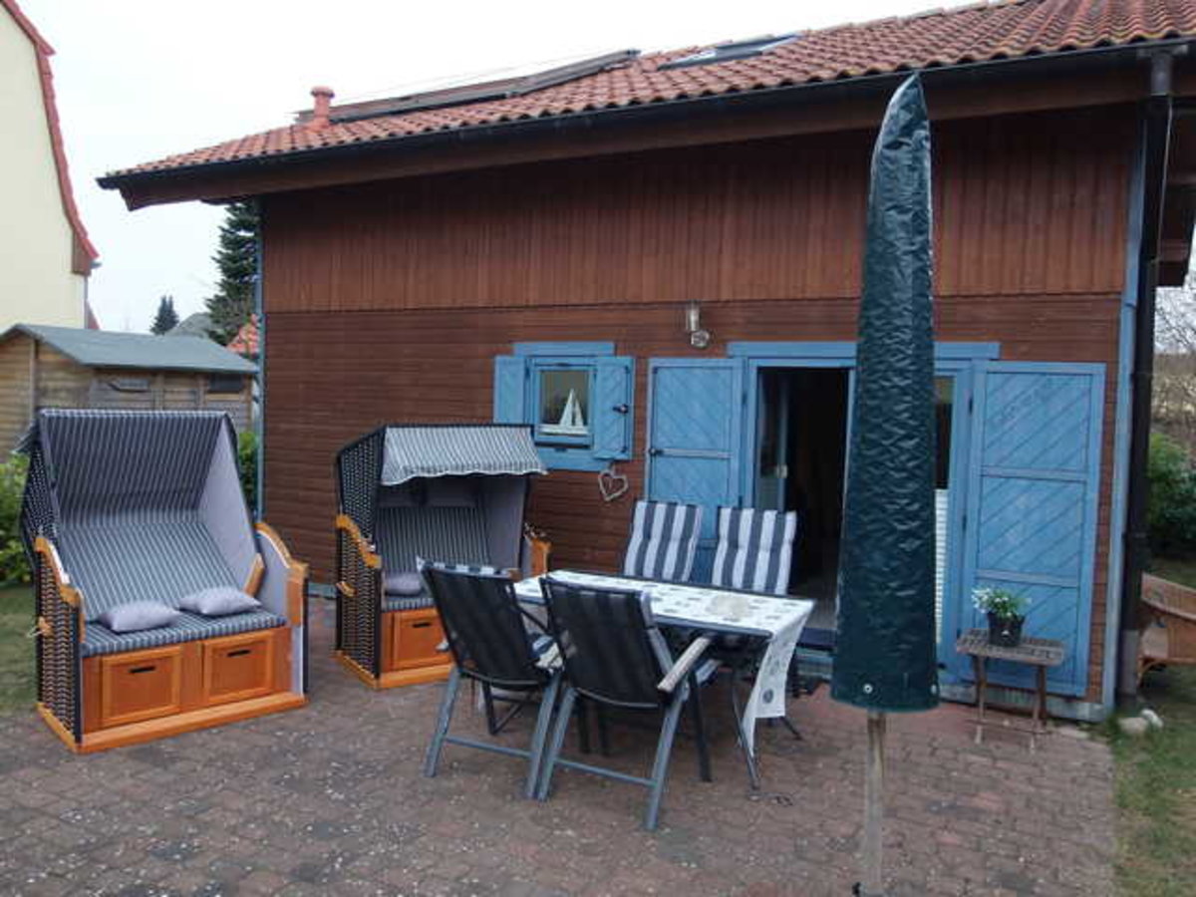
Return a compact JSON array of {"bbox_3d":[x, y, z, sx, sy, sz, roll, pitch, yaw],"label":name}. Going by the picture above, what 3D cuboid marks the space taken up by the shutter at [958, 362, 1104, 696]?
[{"bbox_3d":[2.558,0.455,5.345,0.694,1.938,0.045,3,4,26],"label":"shutter"}]

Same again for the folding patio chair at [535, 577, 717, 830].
[{"bbox_3d":[0.111,1.051,4.024,0.590,1.030,0.770,3,3,28],"label":"folding patio chair"}]

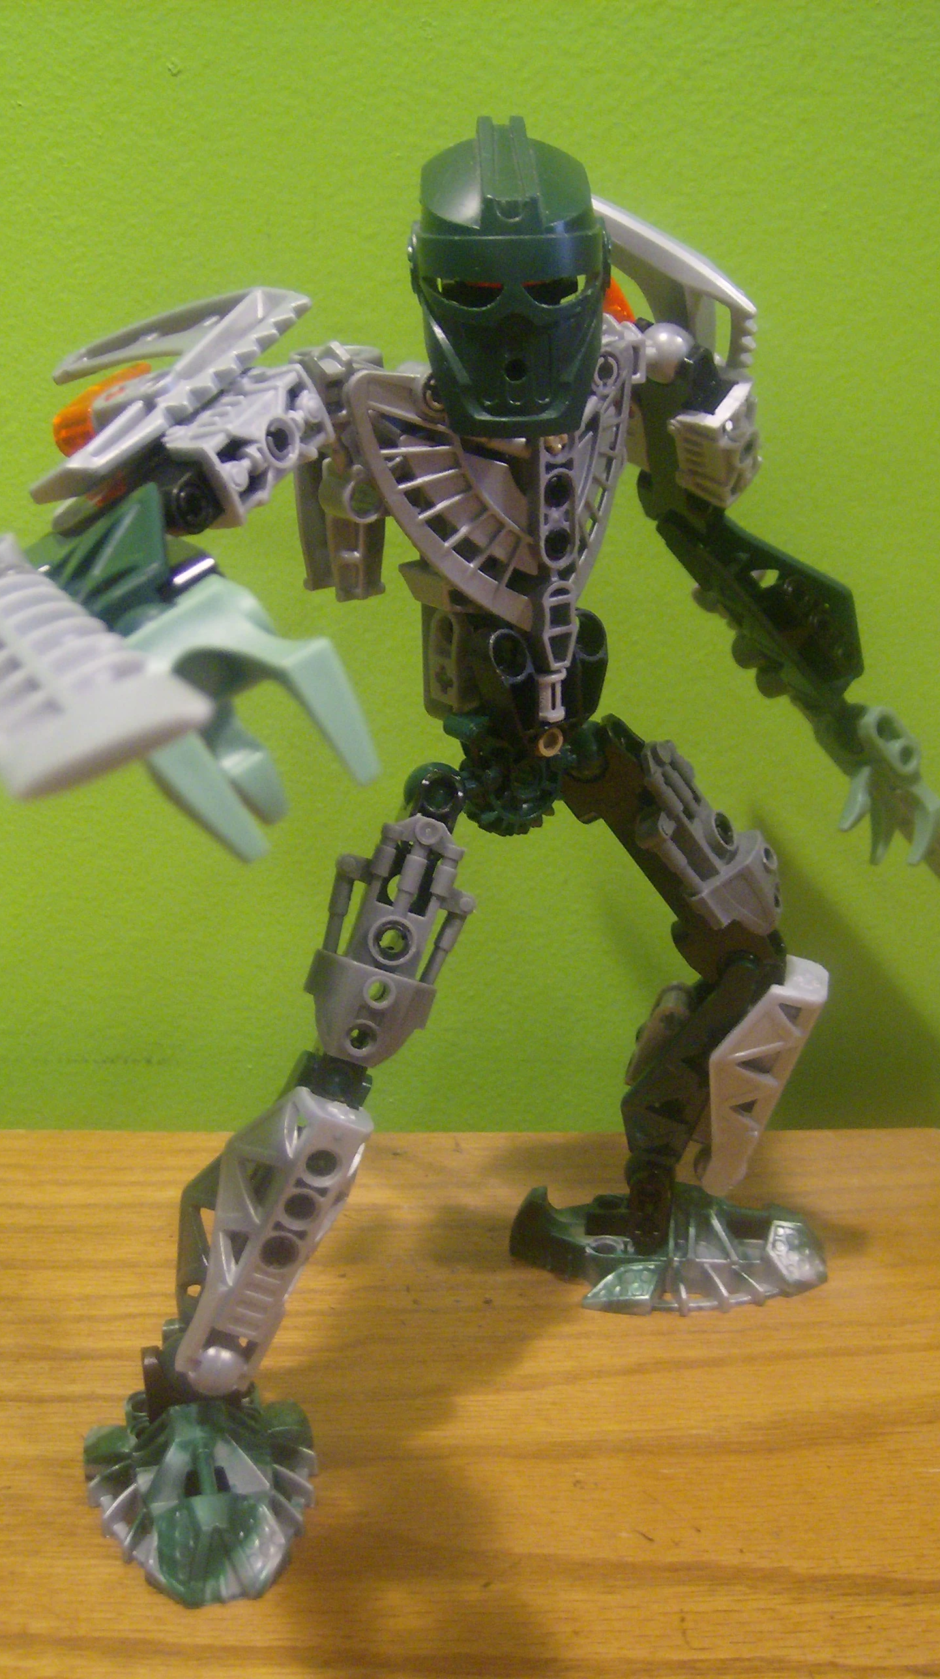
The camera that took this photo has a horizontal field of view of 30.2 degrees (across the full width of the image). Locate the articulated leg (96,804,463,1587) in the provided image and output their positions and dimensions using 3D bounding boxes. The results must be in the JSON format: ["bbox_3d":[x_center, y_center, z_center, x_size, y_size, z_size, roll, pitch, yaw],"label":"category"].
[{"bbox_3d":[-0.032,0.050,0.280,0.062,0.116,0.065,-3,12,-13],"label":"articulated leg"}]

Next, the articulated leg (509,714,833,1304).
[{"bbox_3d":[0.038,0.034,0.329,0.065,0.126,0.078,1,12,7],"label":"articulated leg"}]

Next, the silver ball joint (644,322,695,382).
[{"bbox_3d":[0.032,-0.080,0.287,0.010,0.010,0.010,0,12,0],"label":"silver ball joint"}]

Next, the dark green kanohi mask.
[{"bbox_3d":[0.006,-0.082,0.255,0.030,0.046,0.029,-3,20,-1],"label":"dark green kanohi mask"}]

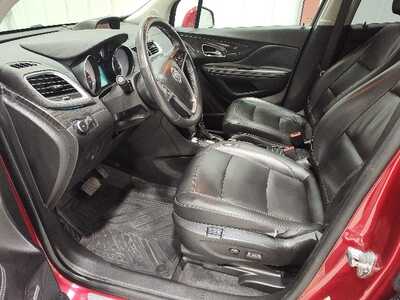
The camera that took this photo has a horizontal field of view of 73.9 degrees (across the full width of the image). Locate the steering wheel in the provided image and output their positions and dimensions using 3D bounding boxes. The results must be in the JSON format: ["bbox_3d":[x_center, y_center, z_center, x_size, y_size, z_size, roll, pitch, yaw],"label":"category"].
[{"bbox_3d":[-0.105,-0.251,0.911,0.090,0.372,0.372,-13,19,24],"label":"steering wheel"}]

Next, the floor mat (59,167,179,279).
[{"bbox_3d":[-0.316,0.251,1.169,0.620,0.070,0.490,14,28,13],"label":"floor mat"}]

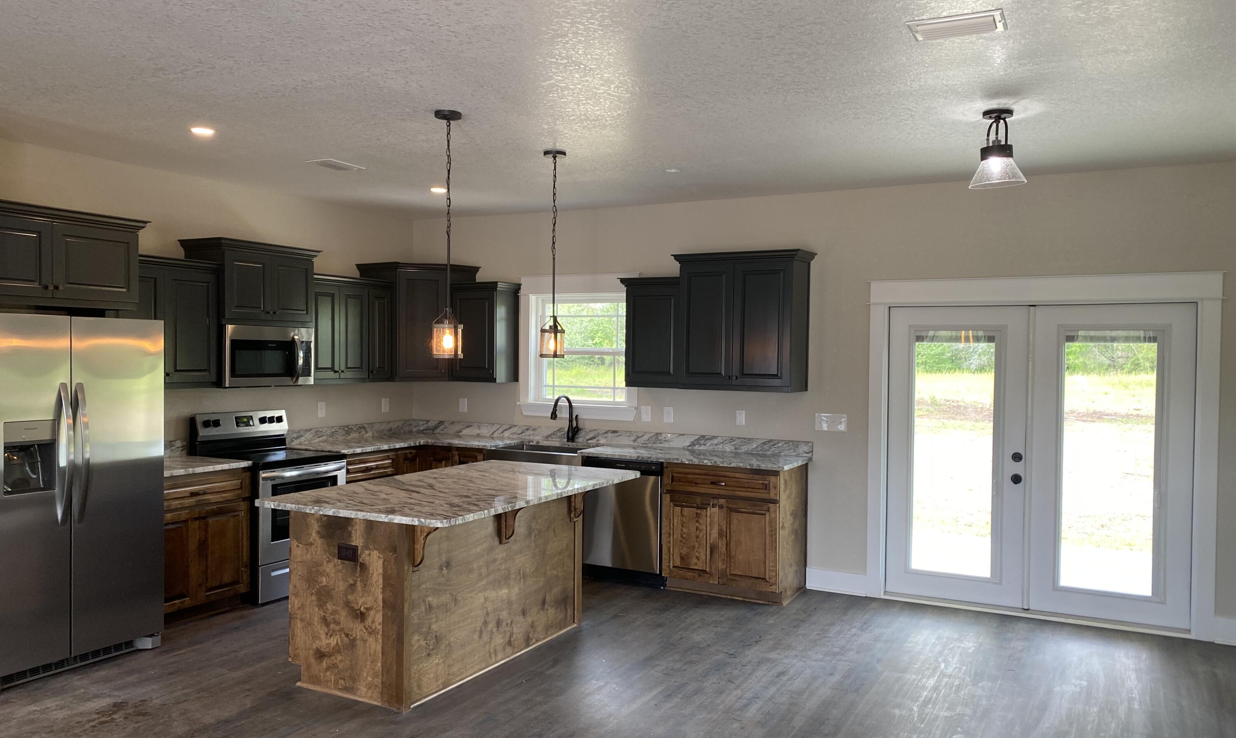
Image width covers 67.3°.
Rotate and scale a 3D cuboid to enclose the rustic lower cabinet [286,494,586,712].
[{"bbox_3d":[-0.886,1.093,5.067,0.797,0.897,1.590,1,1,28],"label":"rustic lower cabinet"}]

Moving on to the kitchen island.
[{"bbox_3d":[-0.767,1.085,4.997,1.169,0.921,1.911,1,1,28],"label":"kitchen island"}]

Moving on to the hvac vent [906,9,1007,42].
[{"bbox_3d":[1.159,-1.164,3.164,0.302,0.020,0.214,1,1,28],"label":"hvac vent"}]

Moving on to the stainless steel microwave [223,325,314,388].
[{"bbox_3d":[-2.511,-0.088,6.426,0.395,0.402,0.757,1,1,28],"label":"stainless steel microwave"}]

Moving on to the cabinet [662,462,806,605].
[{"bbox_3d":[0.813,1.085,6.441,0.843,0.897,0.605,1,1,28],"label":"cabinet"}]

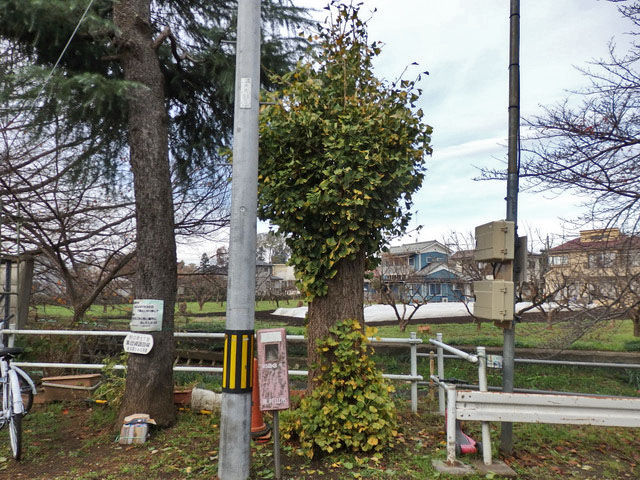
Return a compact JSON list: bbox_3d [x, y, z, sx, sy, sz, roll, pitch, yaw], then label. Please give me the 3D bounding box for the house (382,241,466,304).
[{"bbox_3d":[11.800,3.900,51.500,6.800,7.000,9.000,3,-6,-14],"label":"house"}]

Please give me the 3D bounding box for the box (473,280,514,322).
[{"bbox_3d":[1.599,0.557,4.273,0.190,0.330,0.410,3,-6,-2],"label":"box"}]

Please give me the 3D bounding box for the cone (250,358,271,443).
[{"bbox_3d":[-0.605,1.430,4.200,0.370,0.740,0.370,1,-6,3],"label":"cone"}]

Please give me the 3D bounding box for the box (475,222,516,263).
[{"bbox_3d":[1.631,0.024,4.327,0.190,0.330,0.410,3,-6,-2],"label":"box"}]

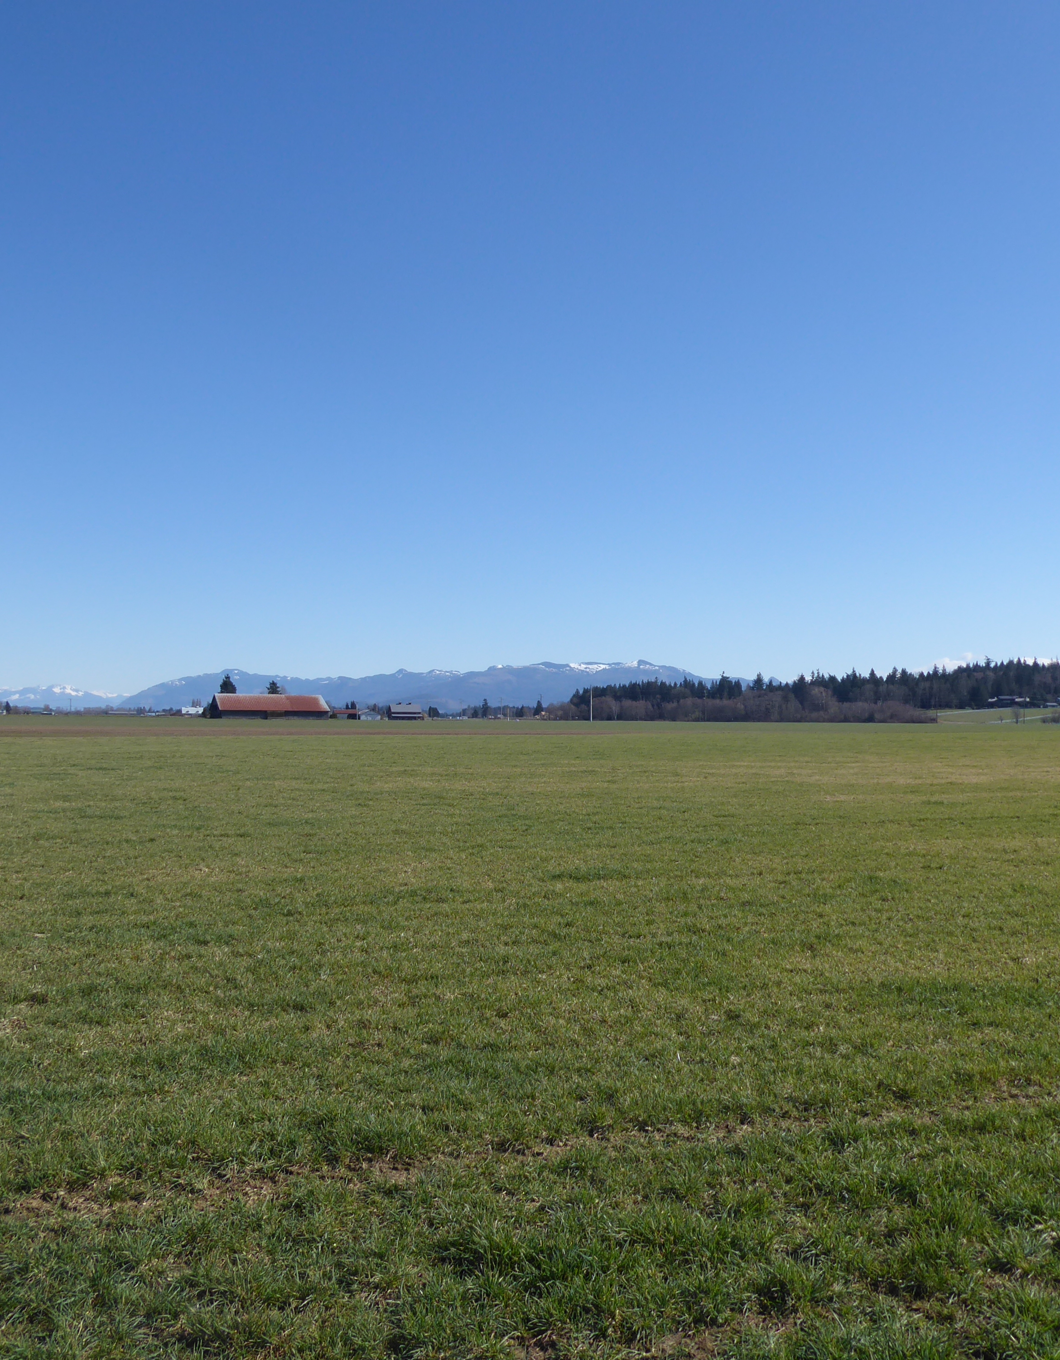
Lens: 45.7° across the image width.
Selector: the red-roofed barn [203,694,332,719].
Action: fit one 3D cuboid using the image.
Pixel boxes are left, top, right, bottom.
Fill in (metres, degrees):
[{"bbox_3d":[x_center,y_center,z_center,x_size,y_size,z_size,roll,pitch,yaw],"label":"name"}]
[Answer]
[{"bbox_3d":[-91.390,9.420,440.520,38.190,8.450,20.790,2,-2,-25],"label":"red-roofed barn"}]

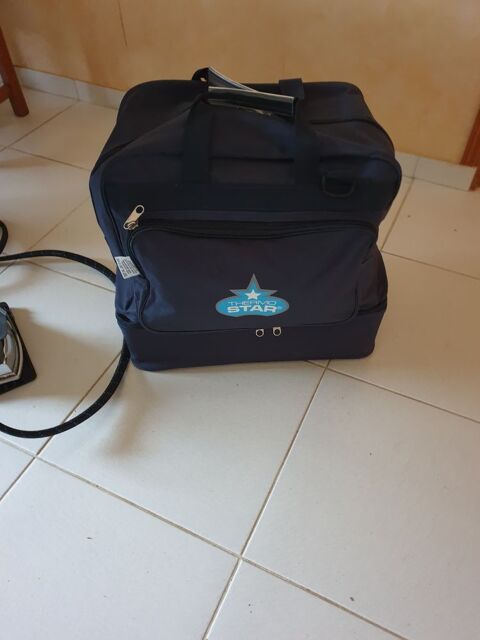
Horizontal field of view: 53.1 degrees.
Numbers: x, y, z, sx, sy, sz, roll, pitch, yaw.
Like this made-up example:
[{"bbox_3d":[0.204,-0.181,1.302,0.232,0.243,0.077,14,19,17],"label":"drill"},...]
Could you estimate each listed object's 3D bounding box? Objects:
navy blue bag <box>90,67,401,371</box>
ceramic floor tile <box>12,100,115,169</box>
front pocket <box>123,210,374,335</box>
[{"bbox_3d":[0.011,-0.155,0.887,0.456,0.464,0.256,-3,49,-2],"label":"navy blue bag"},{"bbox_3d":[-0.474,-0.624,1.619,0.400,0.010,0.392,19,51,17],"label":"ceramic floor tile"},{"bbox_3d":[0.020,-0.073,0.814,0.384,0.236,0.044,-3,49,-2],"label":"front pocket"}]

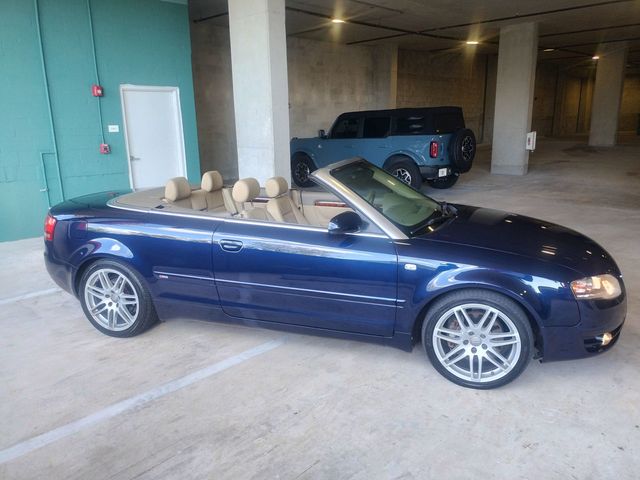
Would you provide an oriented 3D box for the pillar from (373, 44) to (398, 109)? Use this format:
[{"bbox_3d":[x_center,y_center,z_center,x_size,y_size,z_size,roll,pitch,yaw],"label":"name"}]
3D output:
[{"bbox_3d":[2.171,-4.306,15.475,0.380,3.860,0.800,-13,17,-43],"label":"pillar"}]

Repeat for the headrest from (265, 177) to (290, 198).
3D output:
[{"bbox_3d":[-0.394,-0.480,4.215,0.130,0.190,0.260,4,13,17],"label":"headrest"}]

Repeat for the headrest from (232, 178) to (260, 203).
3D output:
[{"bbox_3d":[-0.566,-0.381,3.560,0.135,0.180,0.260,3,15,17],"label":"headrest"}]

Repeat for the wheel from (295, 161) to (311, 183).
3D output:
[{"bbox_3d":[-0.375,-1.714,11.670,0.490,0.490,0.200,11,19,41],"label":"wheel"}]

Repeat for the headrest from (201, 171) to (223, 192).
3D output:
[{"bbox_3d":[-1.016,-0.551,4.355,0.125,0.190,0.250,3,15,17],"label":"headrest"}]

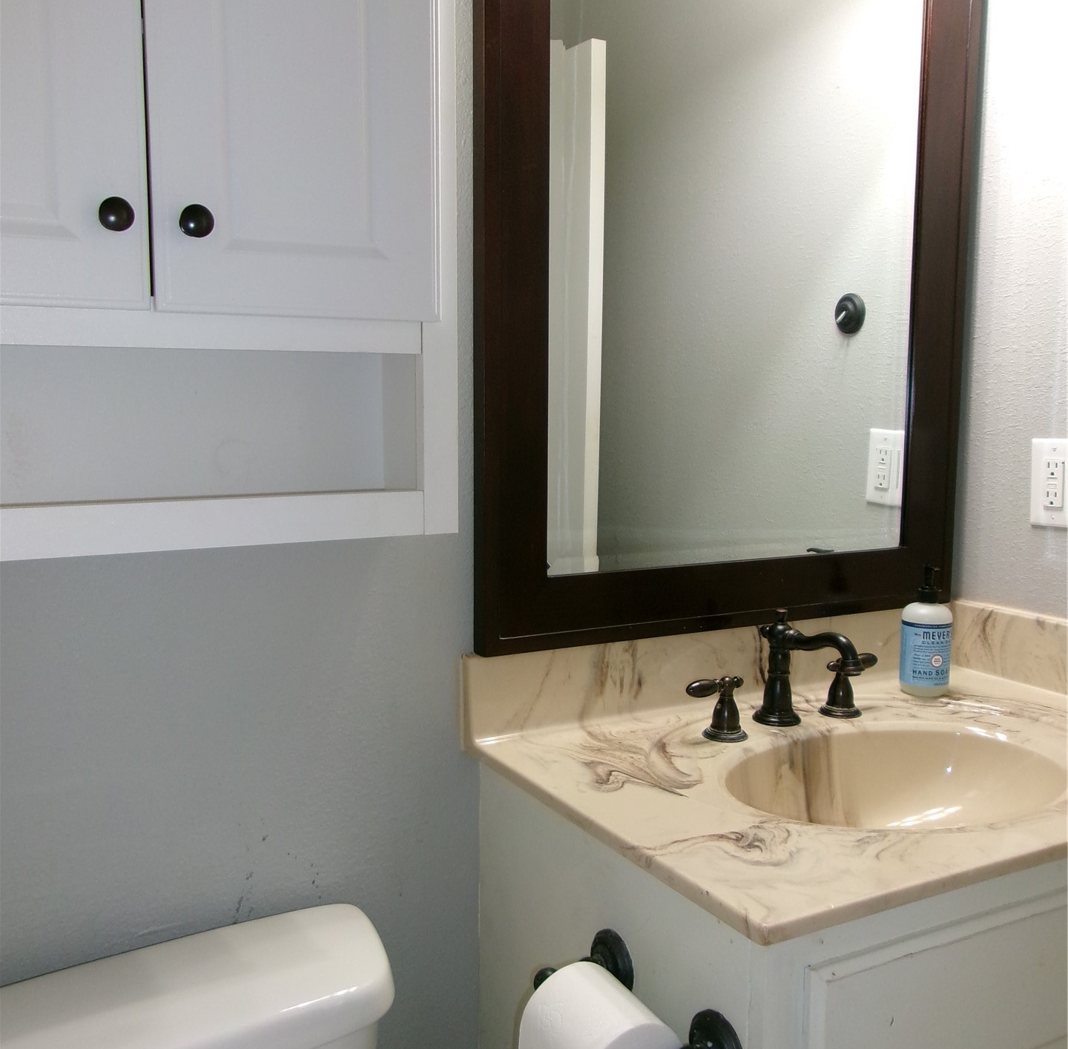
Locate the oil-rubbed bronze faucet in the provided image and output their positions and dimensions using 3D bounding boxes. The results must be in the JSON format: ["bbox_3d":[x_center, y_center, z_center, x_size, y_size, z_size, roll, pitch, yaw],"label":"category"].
[{"bbox_3d":[0.343,0.187,1.376,0.066,0.140,0.178,-3,7,-28],"label":"oil-rubbed bronze faucet"}]

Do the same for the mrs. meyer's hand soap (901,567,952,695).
[{"bbox_3d":[0.556,0.147,1.570,0.067,0.178,0.069,-1,6,-8],"label":"mrs. meyer's hand soap"}]

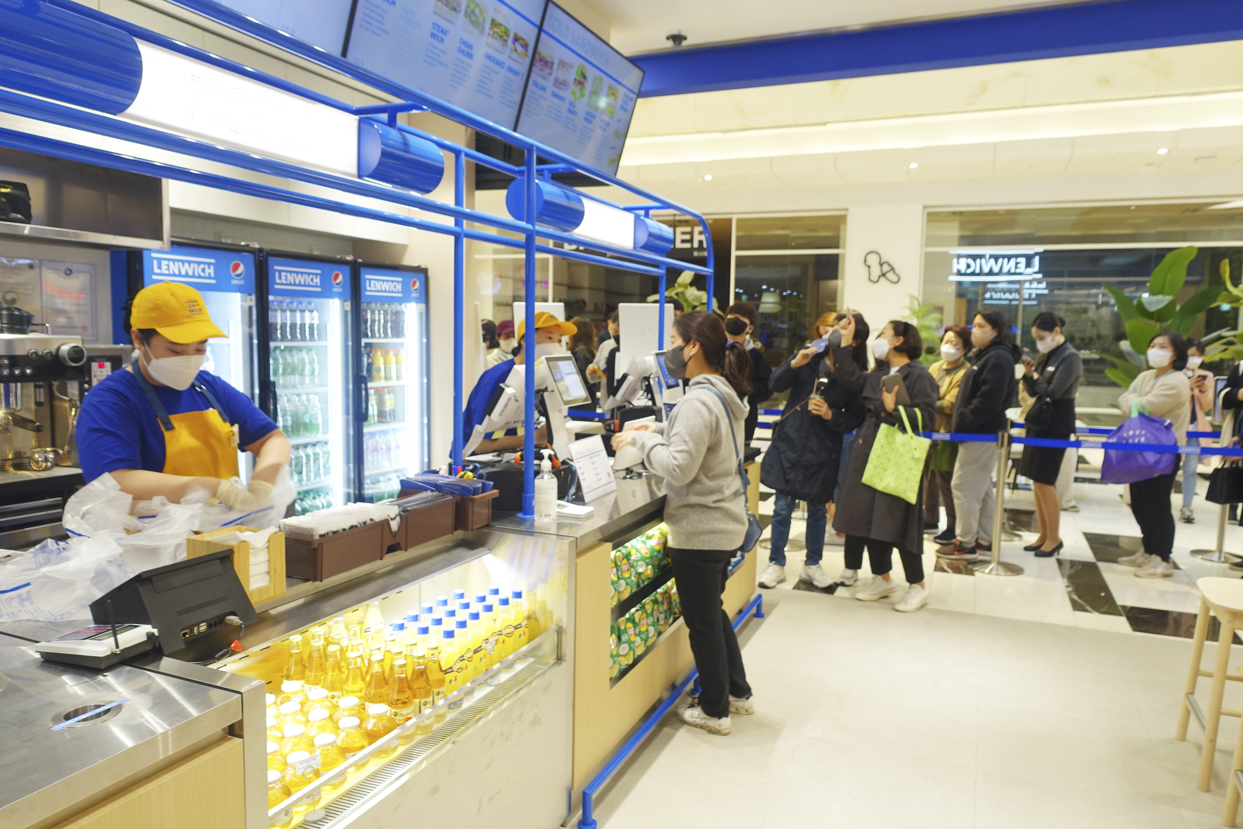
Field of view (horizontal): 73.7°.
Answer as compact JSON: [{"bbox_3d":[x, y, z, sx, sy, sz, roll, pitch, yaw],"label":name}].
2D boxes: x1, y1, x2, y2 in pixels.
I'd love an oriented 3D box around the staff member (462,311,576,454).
[{"bbox_3d":[-0.552,0.298,4.168,0.620,1.630,0.520,3,6,23],"label":"staff member"}]

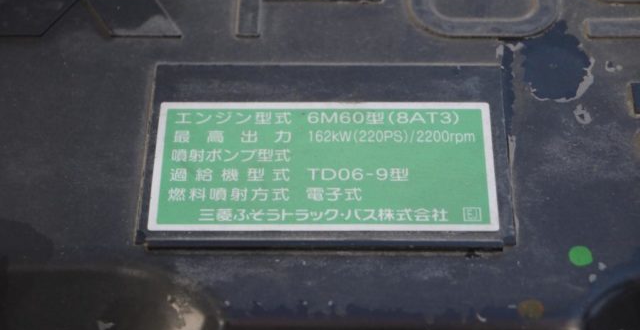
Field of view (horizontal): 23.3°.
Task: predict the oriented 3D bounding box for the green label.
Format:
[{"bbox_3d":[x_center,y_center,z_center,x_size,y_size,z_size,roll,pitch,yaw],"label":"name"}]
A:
[{"bbox_3d":[0.002,0.000,0.526,0.115,0.002,0.055,0,51,1],"label":"green label"}]

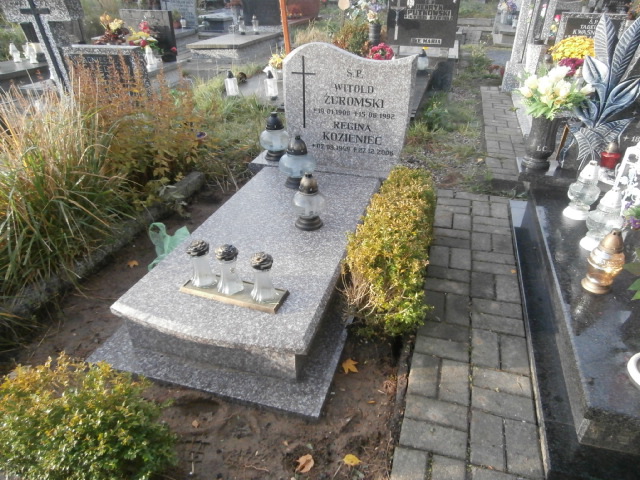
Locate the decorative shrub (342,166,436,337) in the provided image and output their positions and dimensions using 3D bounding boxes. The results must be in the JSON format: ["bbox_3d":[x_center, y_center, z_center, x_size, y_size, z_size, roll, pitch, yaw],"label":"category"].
[{"bbox_3d":[0.370,-0.012,2.121,0.325,0.330,1.020,8,32,15],"label":"decorative shrub"}]

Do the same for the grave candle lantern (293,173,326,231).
[{"bbox_3d":[-0.051,-0.186,2.048,0.155,0.253,0.155,0,31,0],"label":"grave candle lantern"}]

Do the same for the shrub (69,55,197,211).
[{"bbox_3d":[-1.183,-0.795,2.994,0.780,0.840,0.700,8,32,15],"label":"shrub"}]

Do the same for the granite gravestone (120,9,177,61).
[{"bbox_3d":[-2.569,-3.054,6.656,0.740,0.700,0.090,8,32,15],"label":"granite gravestone"}]

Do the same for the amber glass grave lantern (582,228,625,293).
[{"bbox_3d":[1.046,0.072,1.619,0.119,0.238,0.119,8,31,15],"label":"amber glass grave lantern"}]

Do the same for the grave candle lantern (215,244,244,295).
[{"bbox_3d":[-0.334,0.104,1.599,0.097,0.180,0.097,0,31,0],"label":"grave candle lantern"}]

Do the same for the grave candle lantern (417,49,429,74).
[{"bbox_3d":[1.104,-1.897,4.717,0.118,0.230,0.118,8,31,15],"label":"grave candle lantern"}]

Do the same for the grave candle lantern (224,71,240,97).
[{"bbox_3d":[-0.994,-1.763,4.995,0.140,0.250,0.140,-1,31,0],"label":"grave candle lantern"}]

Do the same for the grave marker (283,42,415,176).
[{"bbox_3d":[0.152,-0.749,2.518,0.710,0.680,0.110,9,32,17],"label":"grave marker"}]

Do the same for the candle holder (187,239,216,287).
[{"bbox_3d":[-0.454,0.083,1.694,0.090,0.178,0.090,8,31,15],"label":"candle holder"}]

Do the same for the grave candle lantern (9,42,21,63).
[{"bbox_3d":[-4.386,-2.695,6.381,0.115,0.235,0.110,8,31,15],"label":"grave candle lantern"}]

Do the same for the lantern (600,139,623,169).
[{"bbox_3d":[1.568,-0.453,2.364,0.107,0.140,0.107,8,32,15],"label":"lantern"}]

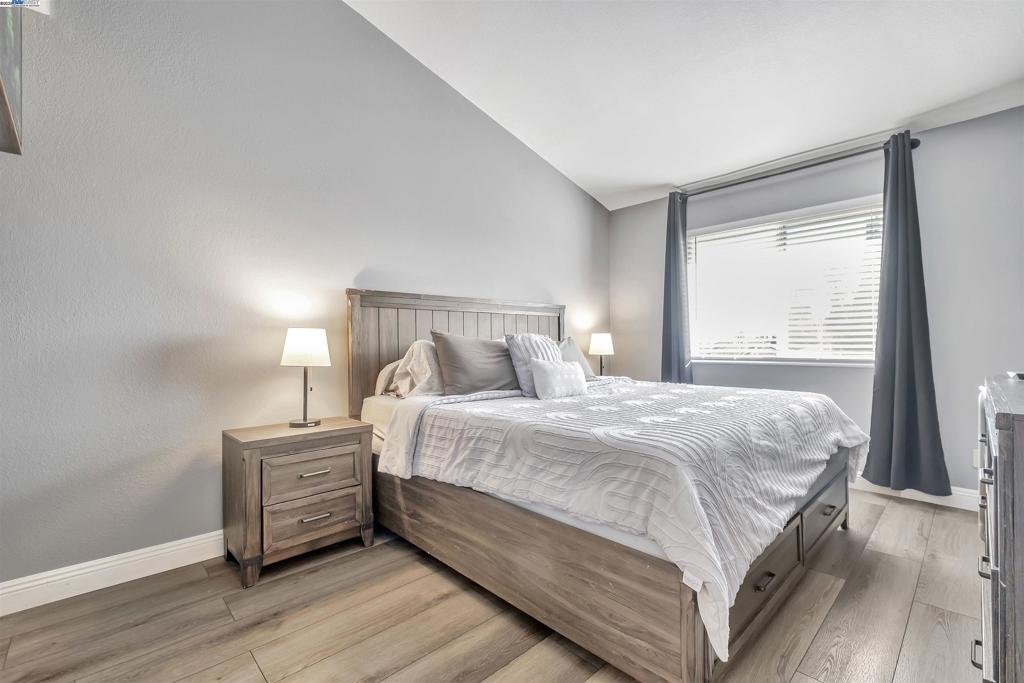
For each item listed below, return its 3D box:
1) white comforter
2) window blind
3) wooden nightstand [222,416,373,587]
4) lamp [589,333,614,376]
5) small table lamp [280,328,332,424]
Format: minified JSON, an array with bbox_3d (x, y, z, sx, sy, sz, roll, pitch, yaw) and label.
[{"bbox_3d":[0.686,0.538,2.374,2.169,0.501,1.733,0,-1,-43],"label":"white comforter"},{"bbox_3d":[2.187,-0.428,3.563,0.098,1.224,1.461,0,-1,-43],"label":"window blind"},{"bbox_3d":[-1.119,0.790,2.273,0.624,0.659,0.403,0,-1,-43],"label":"wooden nightstand"},{"bbox_3d":[0.892,0.186,4.250,0.251,0.532,0.251,0,-1,-43],"label":"lamp"},{"bbox_3d":[-1.140,0.195,2.354,0.251,0.532,0.251,0,-1,-43],"label":"small table lamp"}]

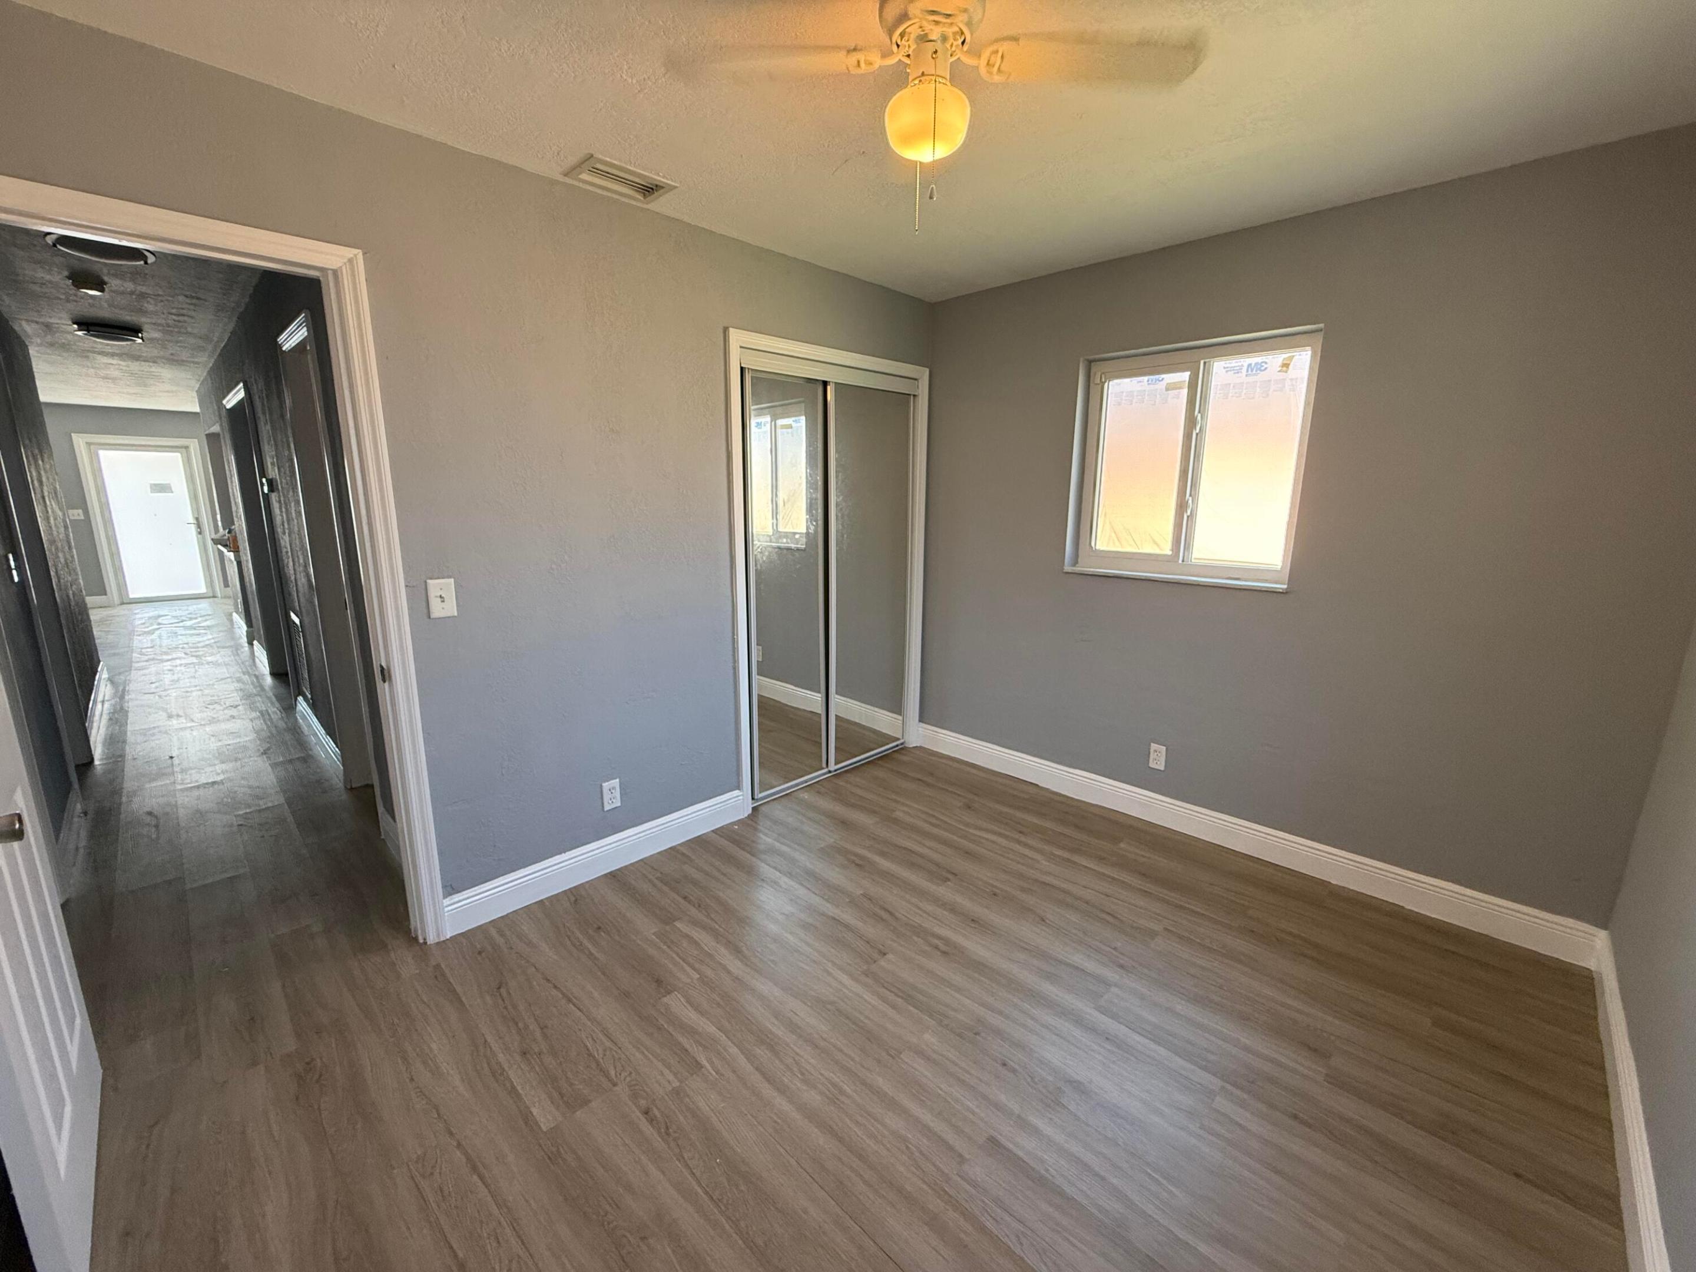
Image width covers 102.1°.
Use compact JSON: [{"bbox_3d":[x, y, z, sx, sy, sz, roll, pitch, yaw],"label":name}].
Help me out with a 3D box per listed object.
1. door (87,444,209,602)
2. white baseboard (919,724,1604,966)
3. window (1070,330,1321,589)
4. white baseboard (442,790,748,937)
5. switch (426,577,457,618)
[{"bbox_3d":[-9.083,-1.459,8.991,0.055,1.990,0.905,12,16,43],"label":"door"},{"bbox_3d":[1.408,0.795,3.113,2.748,0.141,0.016,12,16,43],"label":"white baseboard"},{"bbox_3d":[1.407,-0.713,2.898,0.910,0.957,0.120,12,16,43],"label":"window"},{"bbox_3d":[-0.924,0.861,2.738,0.016,0.141,1.228,12,16,43],"label":"white baseboard"},{"bbox_3d":[-1.276,-0.119,2.161,0.014,0.119,0.074,12,16,43],"label":"switch"}]

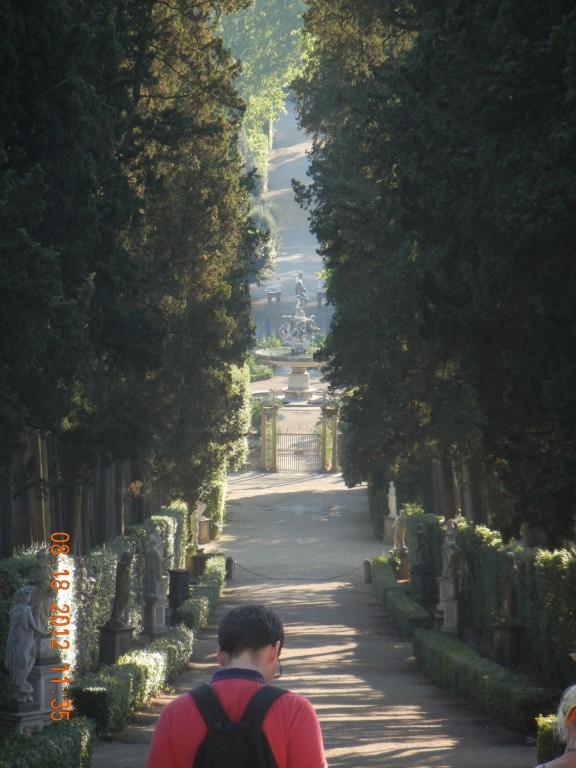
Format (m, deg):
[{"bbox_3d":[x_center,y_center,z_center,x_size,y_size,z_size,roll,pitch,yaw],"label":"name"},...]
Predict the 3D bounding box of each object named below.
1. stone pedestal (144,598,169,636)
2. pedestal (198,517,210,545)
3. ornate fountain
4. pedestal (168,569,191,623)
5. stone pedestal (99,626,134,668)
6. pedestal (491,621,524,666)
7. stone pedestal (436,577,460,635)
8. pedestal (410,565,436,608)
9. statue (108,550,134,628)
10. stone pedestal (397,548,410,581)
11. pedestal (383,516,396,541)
[{"bbox_3d":[-4.321,7.656,191.000,0.580,1.150,0.580,-3,6,-33],"label":"stone pedestal"},{"bbox_3d":[-4.381,7.713,305.000,0.600,1.350,0.600,-2,6,-20],"label":"pedestal"},{"bbox_3d":[0.903,-3.560,445.000,6.900,9.700,6.900,0,5,0],"label":"ornate fountain"},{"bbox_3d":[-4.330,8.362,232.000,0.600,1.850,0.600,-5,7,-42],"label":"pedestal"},{"bbox_3d":[-4.249,6.602,144.000,0.630,1.150,0.630,5,7,45],"label":"stone pedestal"},{"bbox_3d":[5.450,6.552,144.000,0.620,1.150,0.620,3,6,33],"label":"pedestal"},{"bbox_3d":[5.307,7.295,191.000,0.620,1.850,0.620,3,6,28],"label":"stone pedestal"},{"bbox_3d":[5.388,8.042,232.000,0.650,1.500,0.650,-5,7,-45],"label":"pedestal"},{"bbox_3d":[-4.137,5.091,144.000,0.480,1.900,0.520,4,7,40],"label":"statue"},{"bbox_3d":[5.305,8.337,267.000,0.580,1.400,0.580,2,6,25],"label":"stone pedestal"},{"bbox_3d":[5.404,7.634,305.000,0.650,1.300,0.650,2,6,20],"label":"pedestal"}]

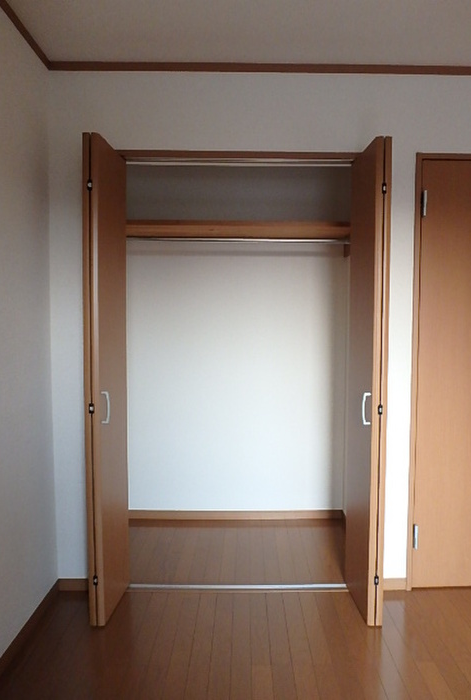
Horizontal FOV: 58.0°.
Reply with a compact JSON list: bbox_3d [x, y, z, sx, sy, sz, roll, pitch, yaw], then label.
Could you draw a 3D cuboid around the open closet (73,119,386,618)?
[{"bbox_3d":[0.005,0.118,2.184,1.315,2.015,0.970,0,3,0],"label":"open closet"}]

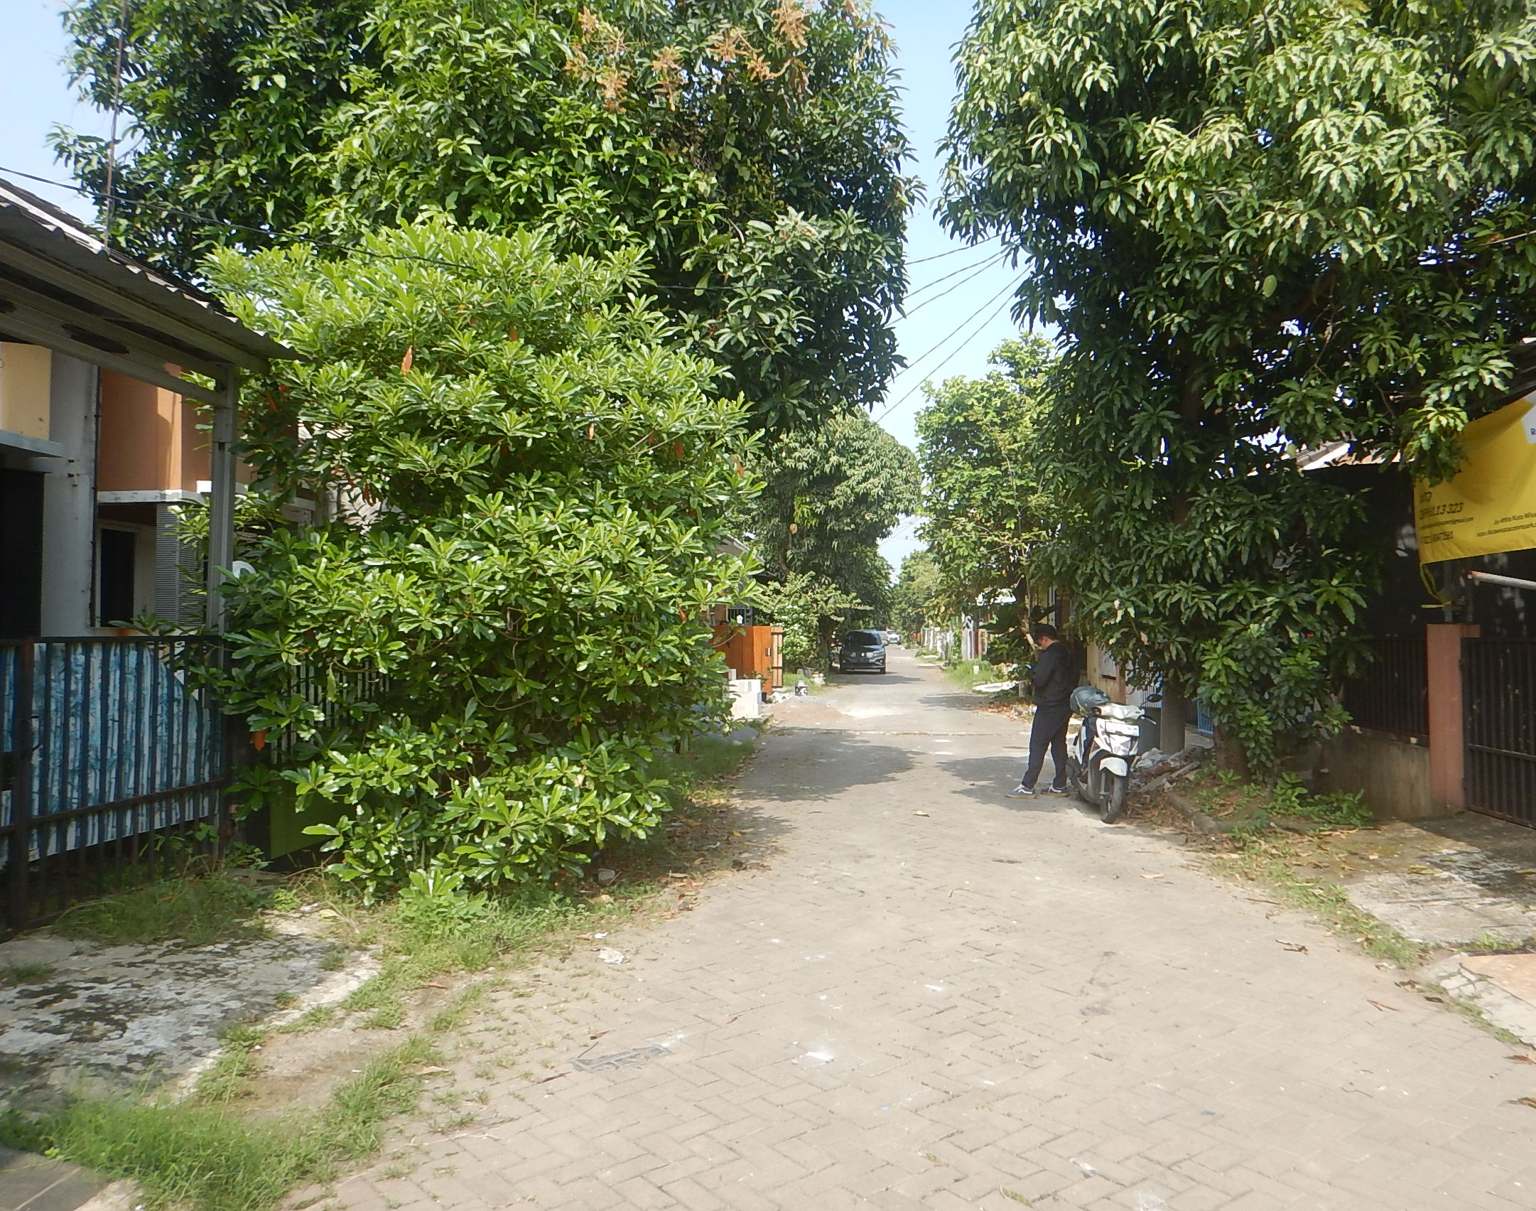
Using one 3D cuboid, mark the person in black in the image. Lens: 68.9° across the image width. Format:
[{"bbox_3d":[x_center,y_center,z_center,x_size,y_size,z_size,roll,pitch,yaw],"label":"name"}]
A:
[{"bbox_3d":[2.620,1.010,10.700,0.620,1.650,0.500,0,-1,0],"label":"person in black"}]

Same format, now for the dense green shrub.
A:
[{"bbox_3d":[-1.970,-0.450,8.050,3.750,4.400,3.300,0,-1,6],"label":"dense green shrub"}]

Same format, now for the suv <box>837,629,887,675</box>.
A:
[{"bbox_3d":[3.900,1.800,44.900,1.750,1.690,4.400,0,-1,7],"label":"suv"}]

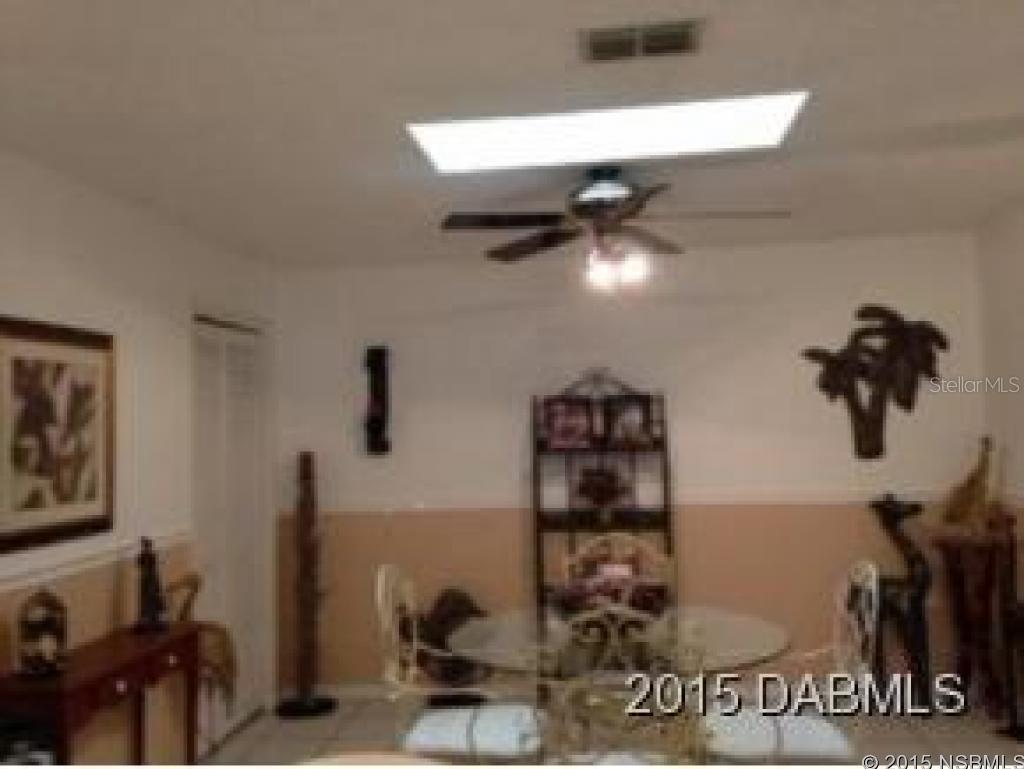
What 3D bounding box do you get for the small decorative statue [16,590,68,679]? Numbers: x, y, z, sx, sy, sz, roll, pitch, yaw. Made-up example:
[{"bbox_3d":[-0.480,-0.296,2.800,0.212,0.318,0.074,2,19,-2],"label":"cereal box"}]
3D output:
[{"bbox_3d":[-1.490,0.787,3.094,0.130,0.245,0.100,0,-3,-38],"label":"small decorative statue"}]

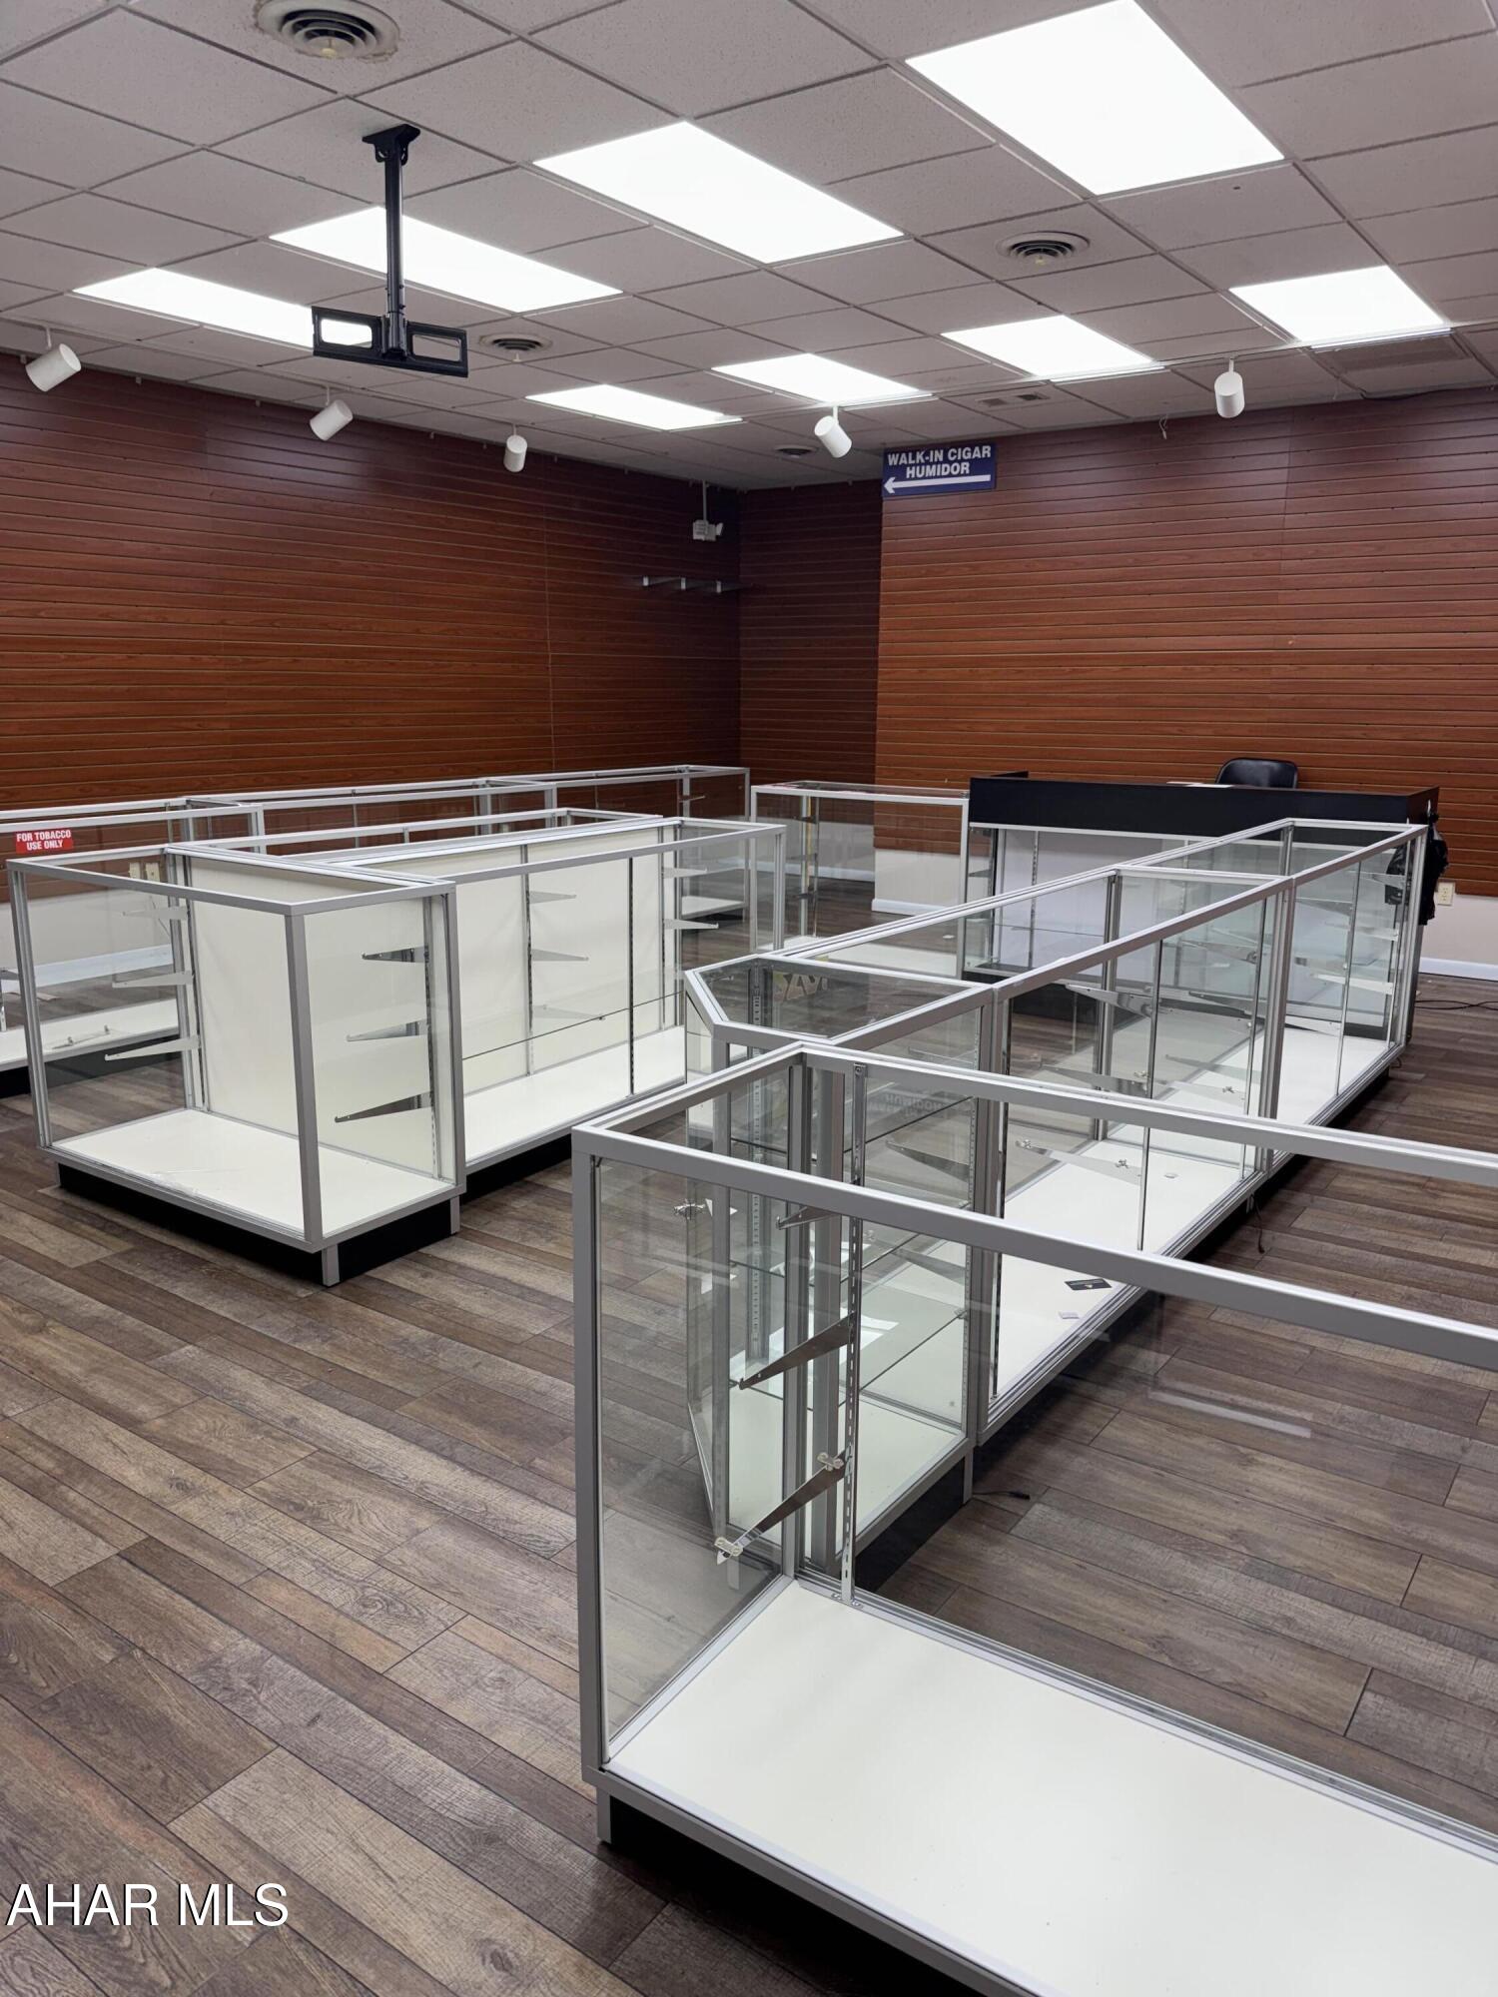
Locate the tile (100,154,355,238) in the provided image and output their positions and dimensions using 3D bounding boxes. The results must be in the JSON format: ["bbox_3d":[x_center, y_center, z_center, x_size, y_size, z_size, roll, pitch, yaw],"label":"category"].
[{"bbox_3d":[-1.581,-2.467,4.251,0.600,0.020,0.600,10,16,35],"label":"tile"}]

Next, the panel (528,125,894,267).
[{"bbox_3d":[-0.053,-2.463,4.279,0.600,0.030,1.200,10,16,35],"label":"panel"}]

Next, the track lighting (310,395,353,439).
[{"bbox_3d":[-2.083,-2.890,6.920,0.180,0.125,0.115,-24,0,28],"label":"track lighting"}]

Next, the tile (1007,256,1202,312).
[{"bbox_3d":[1.333,-2.650,5.138,0.600,0.020,0.600,10,16,35],"label":"tile"}]

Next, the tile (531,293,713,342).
[{"bbox_3d":[-0.513,-2.800,5.715,0.600,0.020,0.600,10,16,35],"label":"tile"}]

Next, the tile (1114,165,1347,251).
[{"bbox_3d":[1.474,-2.460,4.319,0.600,0.020,0.600,10,16,35],"label":"tile"}]

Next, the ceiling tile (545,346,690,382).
[{"bbox_3d":[-0.644,-2.987,6.525,0.600,0.020,0.600,10,16,35],"label":"ceiling tile"}]

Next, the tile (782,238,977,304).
[{"bbox_3d":[0.477,-2.629,5.006,0.600,0.020,0.600,10,16,35],"label":"tile"}]

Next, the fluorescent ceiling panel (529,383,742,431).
[{"bbox_3d":[-0.601,-3.240,7.601,0.600,0.050,1.200,10,16,35],"label":"fluorescent ceiling panel"}]

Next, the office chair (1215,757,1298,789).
[{"bbox_3d":[2.562,-0.651,7.126,0.600,1.125,0.620,8,15,28],"label":"office chair"}]

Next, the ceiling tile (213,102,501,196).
[{"bbox_3d":[-1.087,-2.380,3.911,0.600,0.022,0.600,10,16,35],"label":"ceiling tile"}]

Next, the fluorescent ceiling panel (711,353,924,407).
[{"bbox_3d":[0.379,-3.078,6.918,0.590,0.040,1.190,10,16,35],"label":"fluorescent ceiling panel"}]

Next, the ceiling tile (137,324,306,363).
[{"bbox_3d":[-2.361,-2.946,6.279,0.600,0.020,0.600,10,16,35],"label":"ceiling tile"}]

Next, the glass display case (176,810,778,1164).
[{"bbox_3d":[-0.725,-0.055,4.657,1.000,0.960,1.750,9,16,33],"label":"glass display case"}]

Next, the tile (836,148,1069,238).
[{"bbox_3d":[0.620,-2.429,4.174,0.600,0.020,0.600,10,16,35],"label":"tile"}]

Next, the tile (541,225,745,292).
[{"bbox_3d":[-0.374,-2.604,4.870,0.600,0.020,0.600,10,16,35],"label":"tile"}]

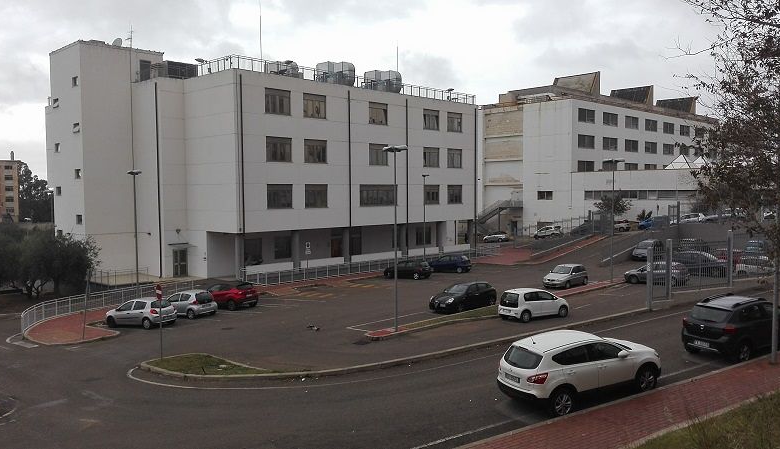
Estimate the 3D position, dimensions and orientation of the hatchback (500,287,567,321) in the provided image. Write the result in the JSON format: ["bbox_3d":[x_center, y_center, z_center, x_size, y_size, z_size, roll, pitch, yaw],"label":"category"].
[{"bbox_3d":[7.383,4.062,29.245,3.570,1.490,1.645,-2,1,-26],"label":"hatchback"}]

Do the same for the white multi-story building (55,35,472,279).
[{"bbox_3d":[-10.934,-6.035,58.484,37.494,19.802,20.000,-3,4,-42],"label":"white multi-story building"}]

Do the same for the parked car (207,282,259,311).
[{"bbox_3d":[-10.346,4.499,36.440,4.200,1.570,1.790,0,2,35],"label":"parked car"}]

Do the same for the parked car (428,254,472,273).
[{"bbox_3d":[5.241,3.557,51.733,3.911,1.507,1.690,-2,1,26],"label":"parked car"}]

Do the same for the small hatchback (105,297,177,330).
[{"bbox_3d":[-13.338,4.683,30.620,4.013,1.495,1.726,-3,1,27],"label":"small hatchback"}]

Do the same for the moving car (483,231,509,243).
[{"bbox_3d":[15.237,1.780,82.174,3.915,1.439,1.664,2,4,44],"label":"moving car"}]

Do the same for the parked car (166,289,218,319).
[{"bbox_3d":[-11.875,4.673,34.041,3.450,1.470,1.630,0,2,37],"label":"parked car"}]

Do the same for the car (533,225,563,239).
[{"bbox_3d":[20.908,1.148,75.788,1.645,1.487,3.766,-4,3,-41],"label":"car"}]

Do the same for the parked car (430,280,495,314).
[{"bbox_3d":[4.142,4.053,32.318,4.100,1.450,1.740,-3,1,-38],"label":"parked car"}]

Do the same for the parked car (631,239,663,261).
[{"bbox_3d":[22.802,2.254,50.694,1.680,1.470,3.950,3,6,37],"label":"parked car"}]

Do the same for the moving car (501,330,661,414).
[{"bbox_3d":[5.050,3.670,15.033,4.338,1.618,1.786,-8,4,-21],"label":"moving car"}]

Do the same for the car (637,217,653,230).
[{"bbox_3d":[29.232,-0.155,63.500,3.700,1.500,1.620,-2,2,33],"label":"car"}]

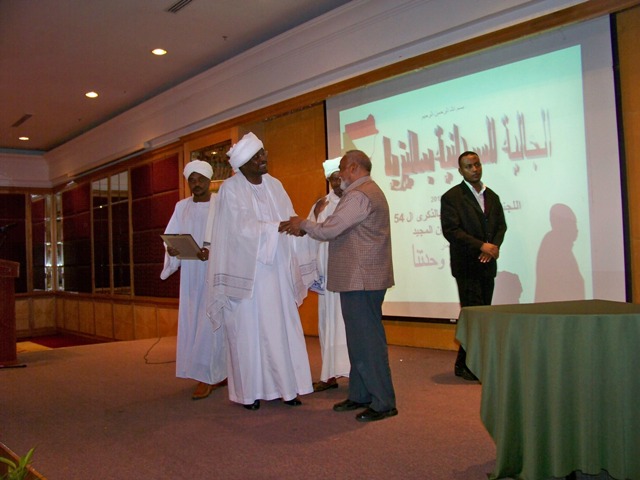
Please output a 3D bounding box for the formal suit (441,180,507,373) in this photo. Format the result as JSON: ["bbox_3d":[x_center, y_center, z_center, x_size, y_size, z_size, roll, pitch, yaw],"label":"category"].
[{"bbox_3d":[1.219,0.290,4.846,0.510,1.547,0.320,-2,-2,-25],"label":"formal suit"}]

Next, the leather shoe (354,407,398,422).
[{"bbox_3d":[0.350,1.062,3.854,0.290,0.100,0.105,-2,-2,-17],"label":"leather shoe"}]

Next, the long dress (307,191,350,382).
[{"bbox_3d":[0.145,0.356,4.777,0.550,1.494,0.360,-3,-2,14],"label":"long dress"}]

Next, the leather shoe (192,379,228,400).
[{"bbox_3d":[-0.844,1.134,4.681,0.115,0.110,0.290,-3,-2,30],"label":"leather shoe"}]

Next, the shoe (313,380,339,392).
[{"bbox_3d":[-0.003,1.100,4.713,0.275,0.105,0.105,-2,-2,-28],"label":"shoe"}]

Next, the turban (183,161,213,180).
[{"bbox_3d":[-0.963,-0.549,4.817,0.225,0.160,0.250,-2,-1,-3],"label":"turban"}]

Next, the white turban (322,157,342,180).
[{"bbox_3d":[0.144,-0.565,4.757,0.230,0.175,0.250,-2,-2,-18],"label":"white turban"}]

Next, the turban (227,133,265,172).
[{"bbox_3d":[-0.518,-0.613,4.274,0.270,0.225,0.225,-21,-11,30],"label":"turban"}]

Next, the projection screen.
[{"bbox_3d":[1.283,-0.462,6.156,0.070,2.630,3.321,-1,-2,-44],"label":"projection screen"}]

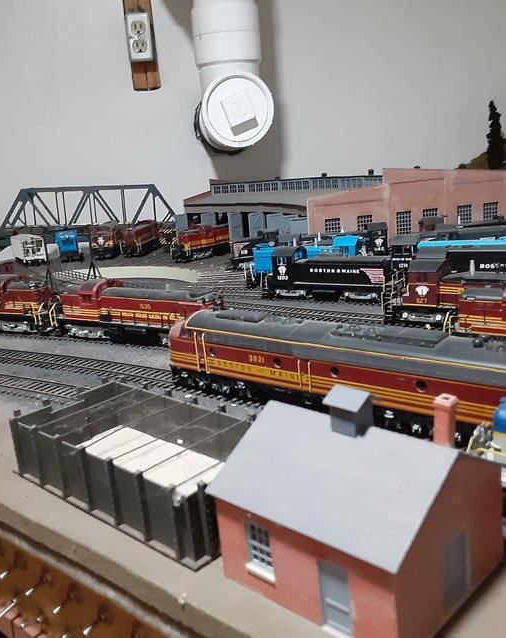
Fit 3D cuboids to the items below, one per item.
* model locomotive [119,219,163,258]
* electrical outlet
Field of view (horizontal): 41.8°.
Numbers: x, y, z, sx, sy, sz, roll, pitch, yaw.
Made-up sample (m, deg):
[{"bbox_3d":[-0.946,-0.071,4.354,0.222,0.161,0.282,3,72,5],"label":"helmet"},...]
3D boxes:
[{"bbox_3d":[-0.190,-0.148,1.188,0.036,0.052,0.190,-3,13,10],"label":"model locomotive"},{"bbox_3d":[-0.256,-0.632,1.490,0.055,0.103,0.028,-6,13,-4],"label":"electrical outlet"}]

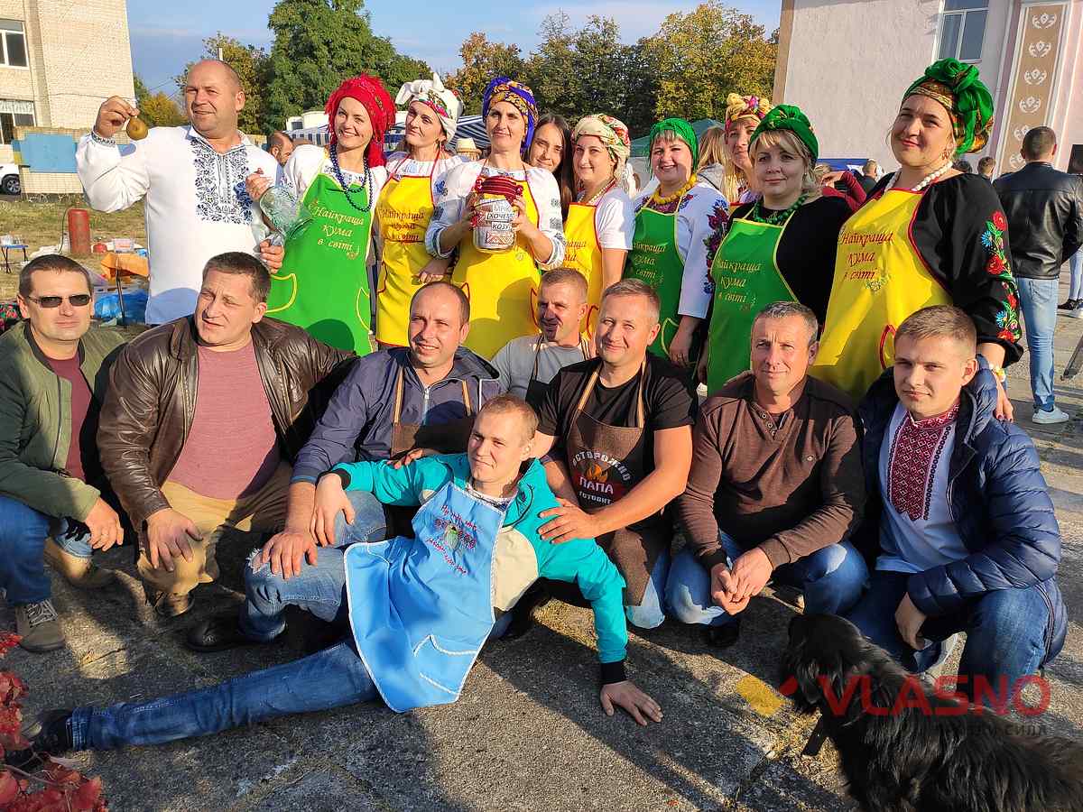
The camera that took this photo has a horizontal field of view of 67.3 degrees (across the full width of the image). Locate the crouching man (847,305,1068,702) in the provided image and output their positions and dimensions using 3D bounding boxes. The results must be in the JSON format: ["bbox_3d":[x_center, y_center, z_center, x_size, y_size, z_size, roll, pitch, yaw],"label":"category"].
[{"bbox_3d":[1.043,0.254,2.159,0.600,1.080,0.620,10,17,29],"label":"crouching man"}]

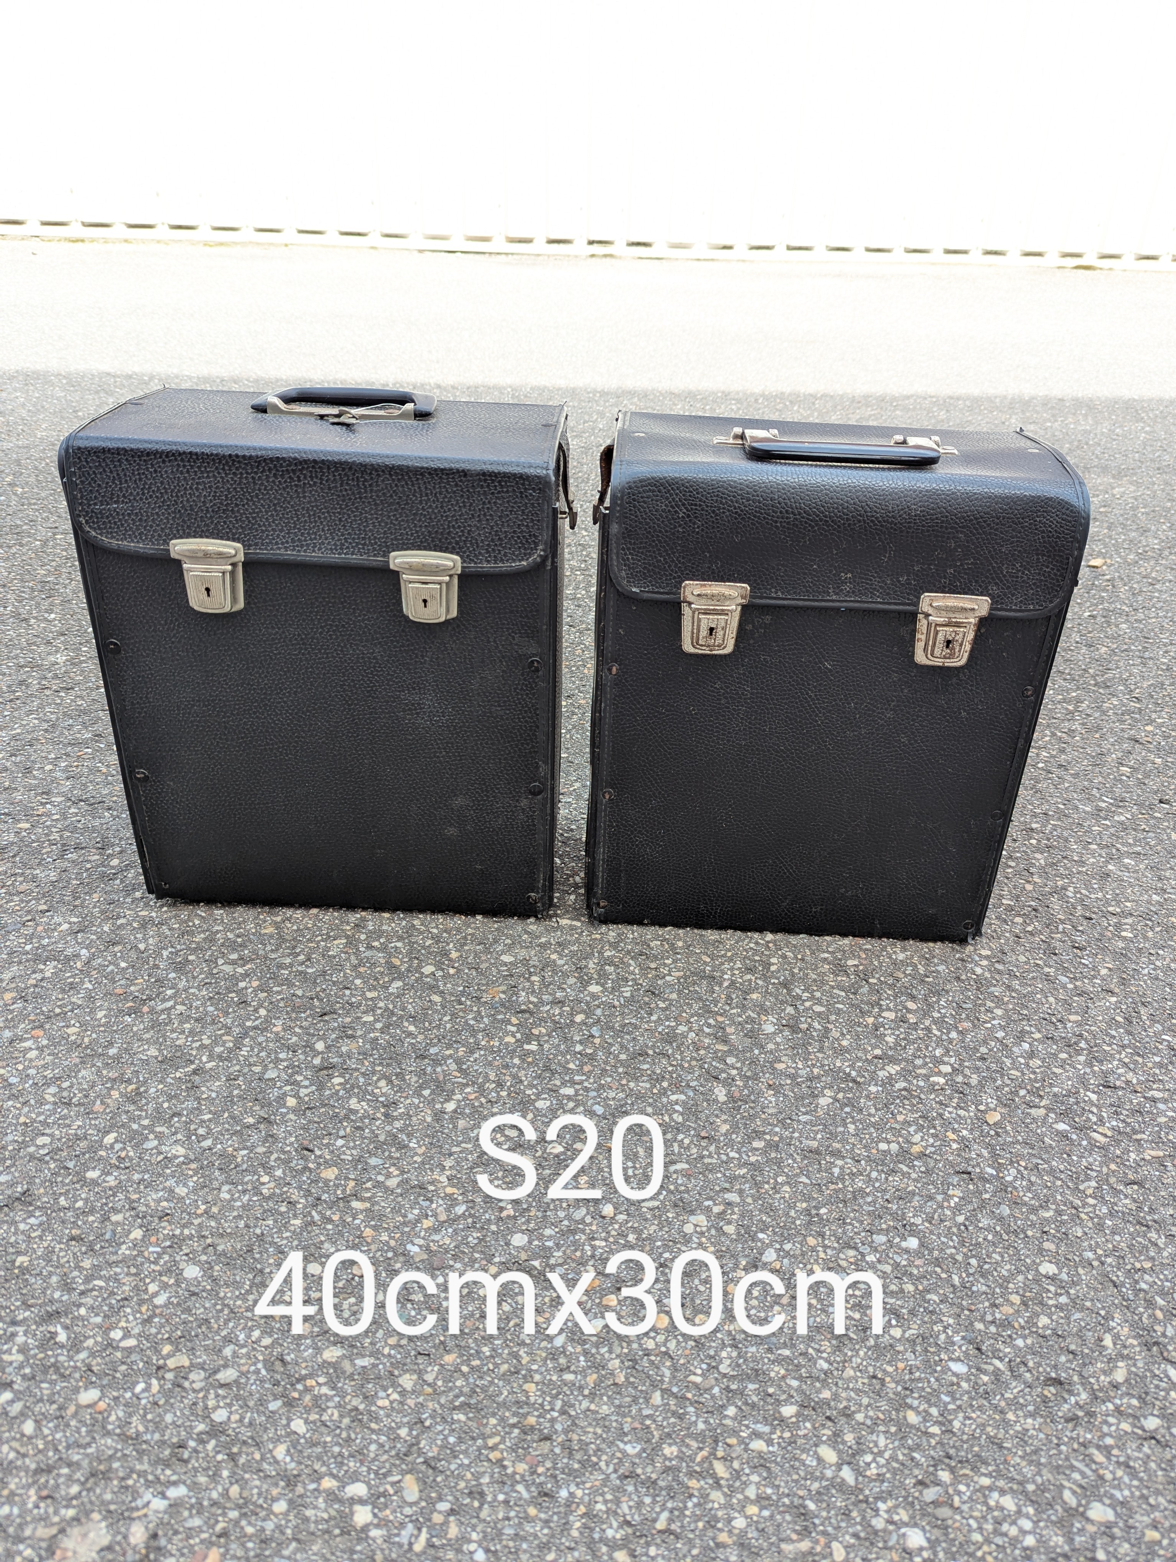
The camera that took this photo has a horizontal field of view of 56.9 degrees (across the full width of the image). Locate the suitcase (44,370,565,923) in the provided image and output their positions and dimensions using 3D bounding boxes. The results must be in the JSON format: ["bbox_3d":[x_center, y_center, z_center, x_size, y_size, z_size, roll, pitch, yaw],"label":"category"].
[{"bbox_3d":[-0.183,-0.103,0.847,0.327,0.382,0.174,3,30,0],"label":"suitcase"}]

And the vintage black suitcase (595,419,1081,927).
[{"bbox_3d":[0.164,-0.084,0.841,0.317,0.381,0.173,3,30,1],"label":"vintage black suitcase"}]

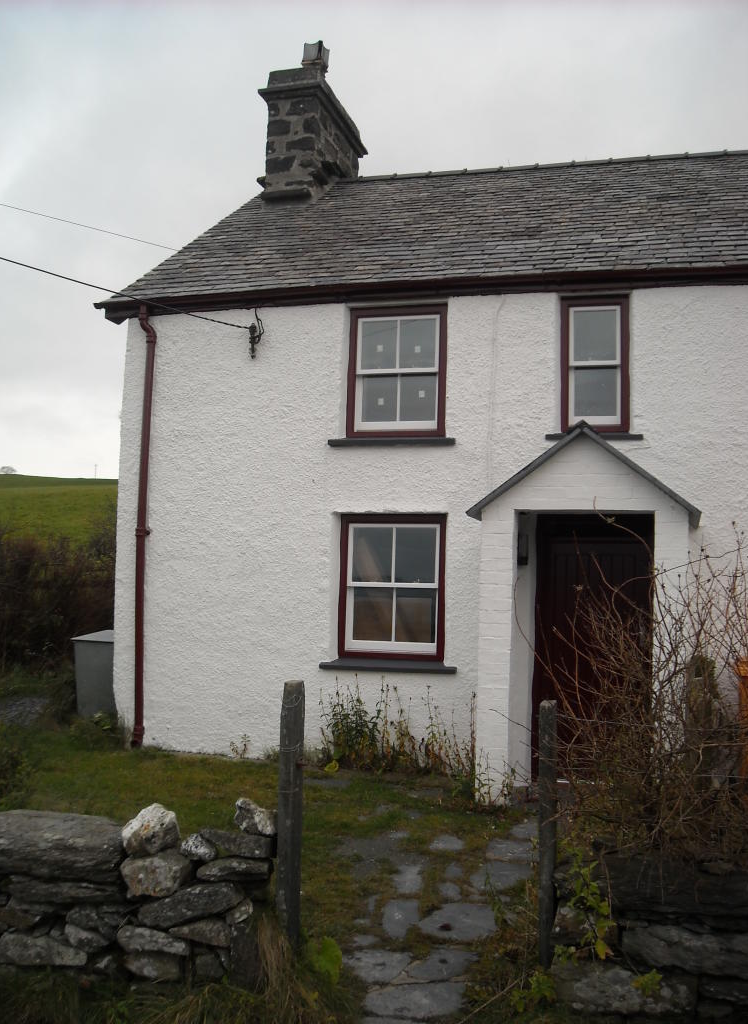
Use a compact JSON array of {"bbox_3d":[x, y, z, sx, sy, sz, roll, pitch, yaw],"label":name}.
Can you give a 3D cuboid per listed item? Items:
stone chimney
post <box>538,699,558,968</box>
[{"bbox_3d":[-0.791,-4.928,13.452,0.820,2.400,1.800,0,-4,16],"label":"stone chimney"},{"bbox_3d":[0.739,1.366,4.400,0.073,1.127,0.073,0,-4,16],"label":"post"}]

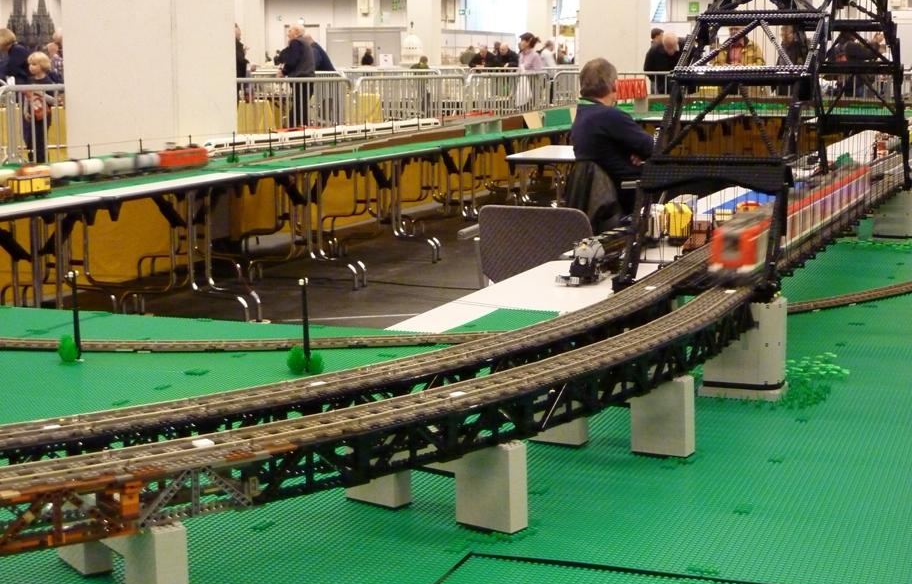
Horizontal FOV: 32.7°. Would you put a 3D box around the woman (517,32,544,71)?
[{"bbox_3d":[0.905,-2.316,18.865,0.360,1.610,0.460,-4,9,-23],"label":"woman"}]

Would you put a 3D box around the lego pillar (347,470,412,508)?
[{"bbox_3d":[-0.097,0.209,1.925,0.080,0.098,0.032,6,11,38],"label":"lego pillar"}]

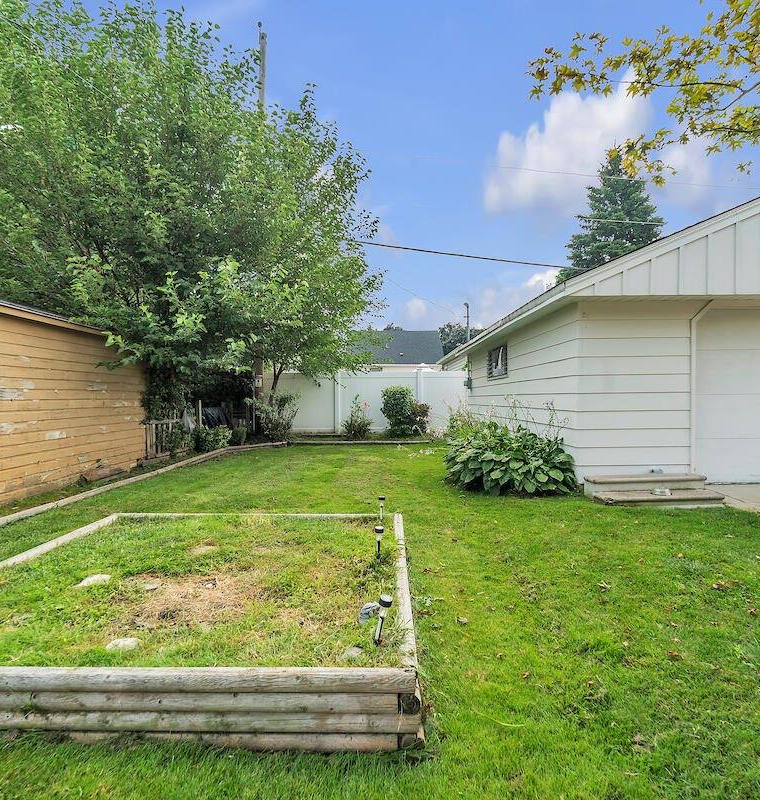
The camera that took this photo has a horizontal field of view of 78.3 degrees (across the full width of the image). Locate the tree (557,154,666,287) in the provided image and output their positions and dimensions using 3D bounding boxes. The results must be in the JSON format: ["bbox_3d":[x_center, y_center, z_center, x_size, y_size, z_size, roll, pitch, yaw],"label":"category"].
[{"bbox_3d":[12.300,-6.000,24.500,7.500,14.200,7.500,0,0,0],"label":"tree"}]

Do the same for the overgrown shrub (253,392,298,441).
[{"bbox_3d":[-2.720,0.420,12.100,1.220,1.240,1.100,0,0,0],"label":"overgrown shrub"}]

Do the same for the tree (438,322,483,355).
[{"bbox_3d":[6.300,-2.400,36.000,5.200,7.000,5.200,0,0,0],"label":"tree"}]

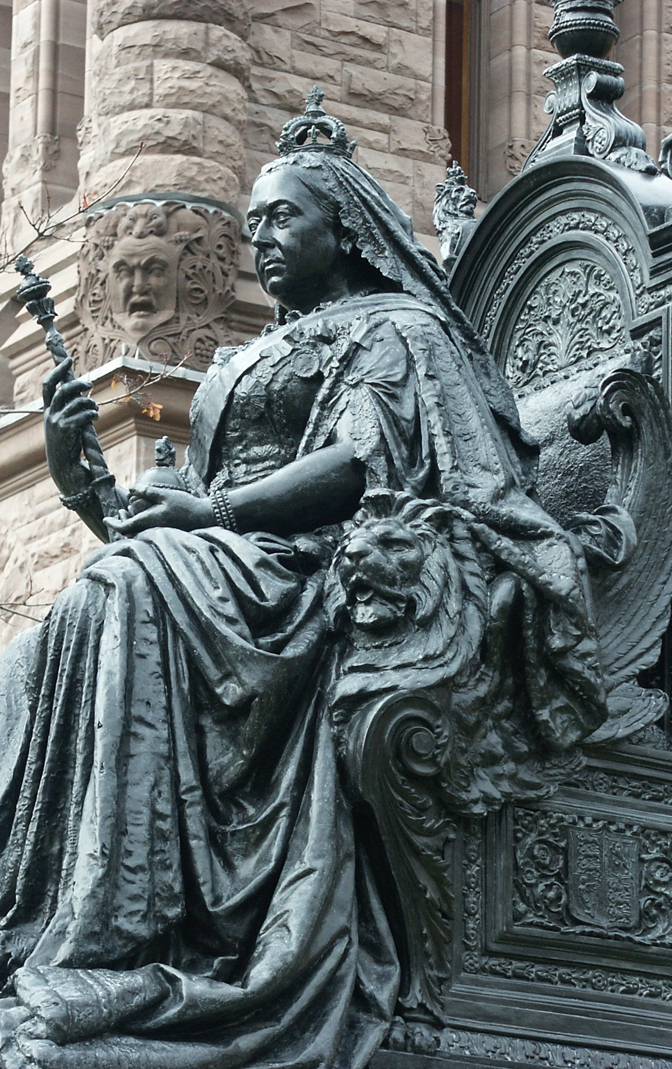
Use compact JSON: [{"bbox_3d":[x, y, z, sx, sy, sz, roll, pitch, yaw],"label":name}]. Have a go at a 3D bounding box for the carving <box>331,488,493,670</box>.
[{"bbox_3d":[0.163,0.108,11.900,0.360,0.410,0.330,-12,-21,38],"label":"carving"}]

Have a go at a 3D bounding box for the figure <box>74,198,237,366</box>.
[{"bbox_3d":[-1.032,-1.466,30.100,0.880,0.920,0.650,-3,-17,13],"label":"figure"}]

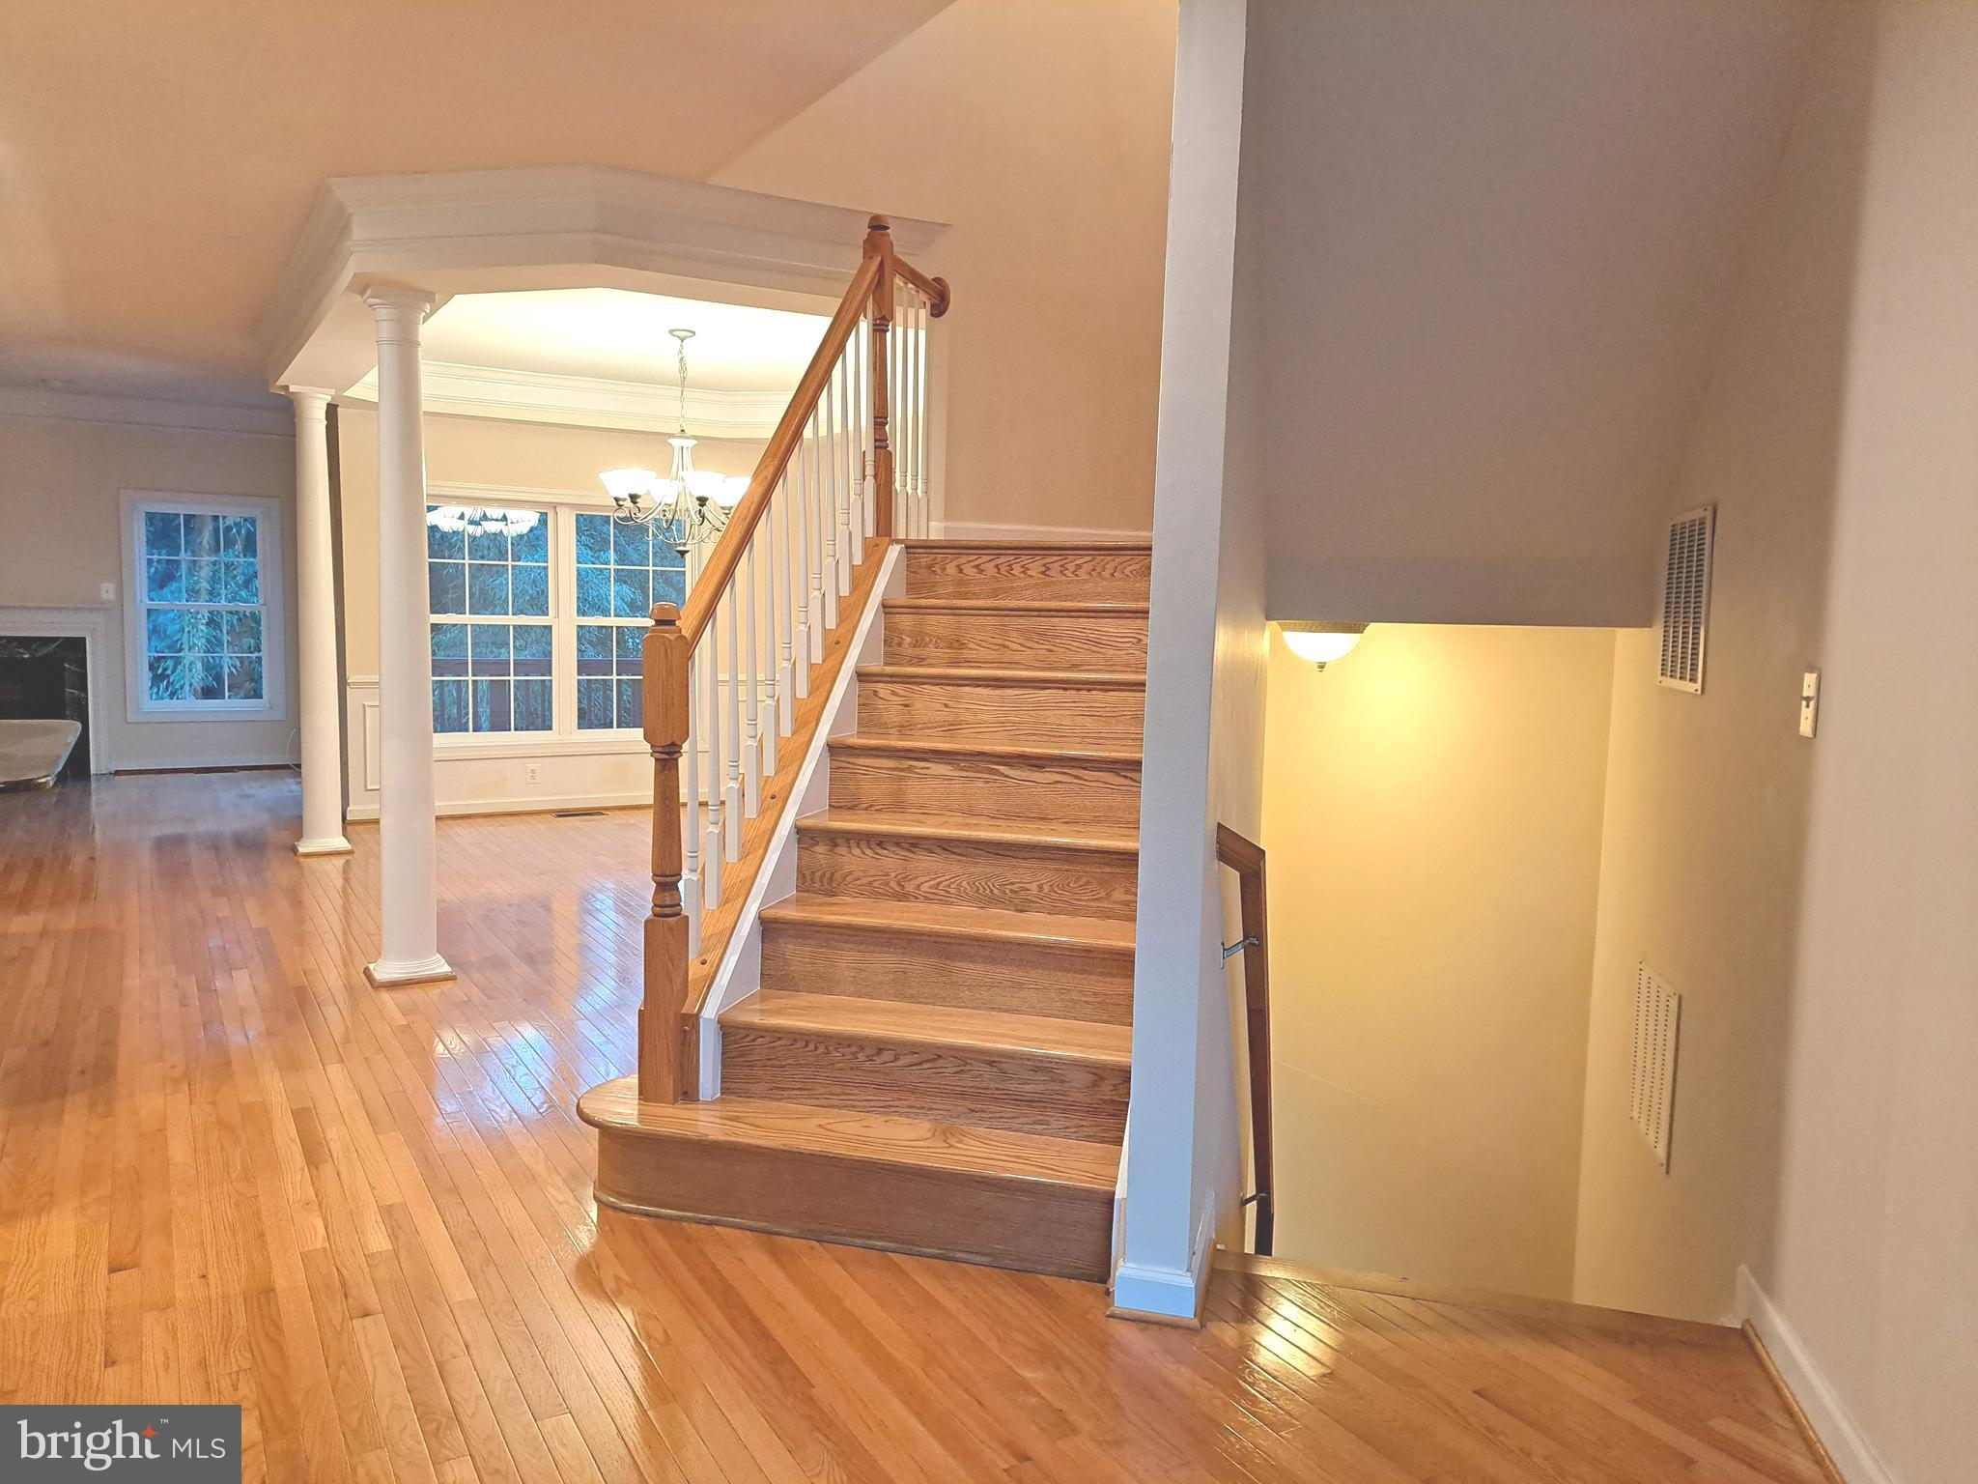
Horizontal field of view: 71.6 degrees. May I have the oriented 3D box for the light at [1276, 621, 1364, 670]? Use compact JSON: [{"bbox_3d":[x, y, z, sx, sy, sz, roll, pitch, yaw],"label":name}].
[{"bbox_3d":[1.041,-0.306,4.277,0.285,0.165,0.285,3,6,14],"label":"light"}]

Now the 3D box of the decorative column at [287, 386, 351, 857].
[{"bbox_3d":[-3.544,-0.629,7.266,0.270,2.430,0.270,-2,6,-31],"label":"decorative column"}]

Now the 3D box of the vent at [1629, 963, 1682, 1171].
[{"bbox_3d":[1.687,0.814,3.503,0.020,0.437,0.427,3,6,14],"label":"vent"}]

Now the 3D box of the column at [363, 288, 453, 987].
[{"bbox_3d":[-2.079,-0.364,4.879,0.270,2.430,0.270,-2,6,-31],"label":"column"}]

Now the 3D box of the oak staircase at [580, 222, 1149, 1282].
[{"bbox_3d":[-0.067,-0.314,3.848,1.277,2.630,2.140,3,6,14],"label":"oak staircase"}]

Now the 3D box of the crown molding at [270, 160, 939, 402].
[{"bbox_3d":[-1.995,-1.842,6.024,1.960,0.300,3.830,-2,6,-31],"label":"crown molding"}]

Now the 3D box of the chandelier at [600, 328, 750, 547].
[{"bbox_3d":[-1.559,-1.501,6.958,0.780,1.134,0.780,-2,6,-31],"label":"chandelier"}]

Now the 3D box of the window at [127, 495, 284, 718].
[{"bbox_3d":[-5.961,-1.008,10.450,1.050,1.715,0.100,-2,6,-31],"label":"window"}]

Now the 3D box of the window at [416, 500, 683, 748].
[{"bbox_3d":[-2.748,-0.761,8.872,1.800,1.580,0.100,-2,6,-31],"label":"window"}]

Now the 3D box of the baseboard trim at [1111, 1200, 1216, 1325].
[{"bbox_3d":[0.358,1.060,2.835,0.180,0.110,0.350,3,6,14],"label":"baseboard trim"}]

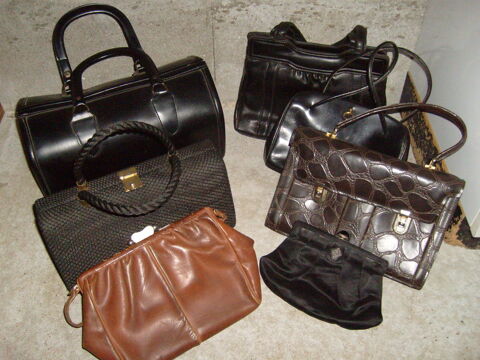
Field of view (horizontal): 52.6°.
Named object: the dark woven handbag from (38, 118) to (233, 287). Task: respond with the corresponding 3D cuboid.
[{"bbox_3d":[-0.196,0.022,0.884,0.327,0.210,0.083,-20,13,-17],"label":"dark woven handbag"}]

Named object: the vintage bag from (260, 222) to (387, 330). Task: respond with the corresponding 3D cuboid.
[{"bbox_3d":[0.149,0.168,0.835,0.214,0.039,0.122,24,82,20],"label":"vintage bag"}]

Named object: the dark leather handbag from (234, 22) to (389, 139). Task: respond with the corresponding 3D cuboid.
[{"bbox_3d":[0.167,-0.205,1.071,0.327,0.224,0.098,9,34,8],"label":"dark leather handbag"}]

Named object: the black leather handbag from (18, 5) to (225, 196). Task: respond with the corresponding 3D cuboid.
[{"bbox_3d":[-0.237,-0.163,0.984,0.366,0.312,0.195,-18,49,-15],"label":"black leather handbag"}]

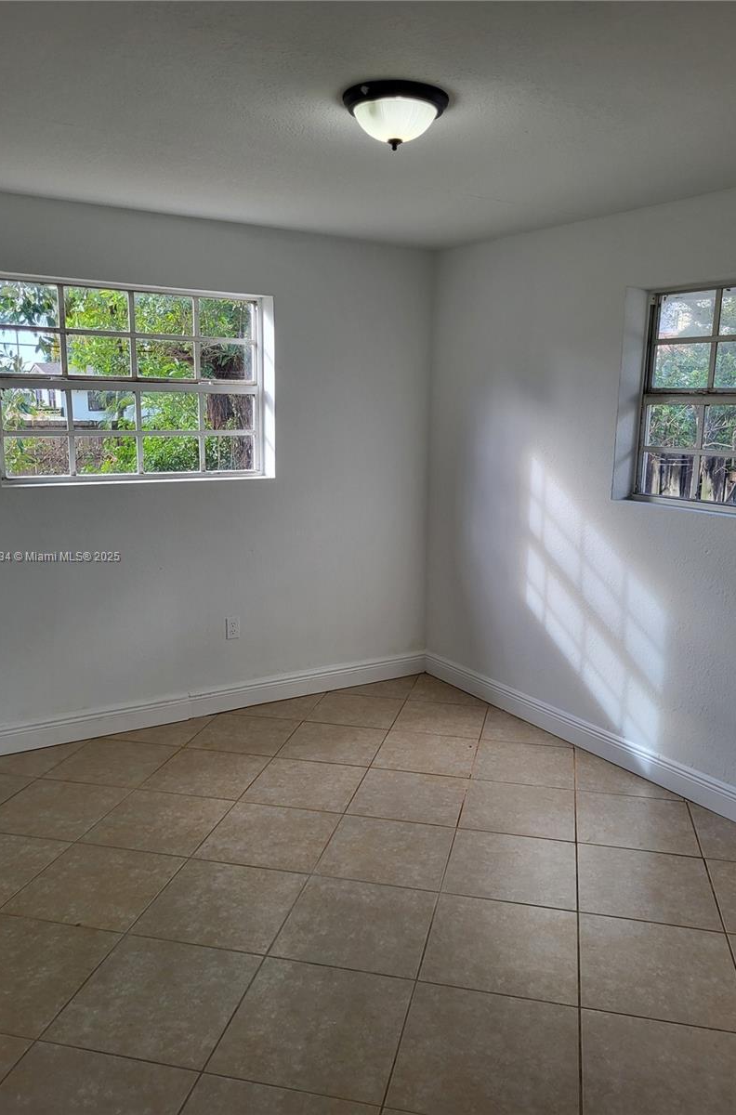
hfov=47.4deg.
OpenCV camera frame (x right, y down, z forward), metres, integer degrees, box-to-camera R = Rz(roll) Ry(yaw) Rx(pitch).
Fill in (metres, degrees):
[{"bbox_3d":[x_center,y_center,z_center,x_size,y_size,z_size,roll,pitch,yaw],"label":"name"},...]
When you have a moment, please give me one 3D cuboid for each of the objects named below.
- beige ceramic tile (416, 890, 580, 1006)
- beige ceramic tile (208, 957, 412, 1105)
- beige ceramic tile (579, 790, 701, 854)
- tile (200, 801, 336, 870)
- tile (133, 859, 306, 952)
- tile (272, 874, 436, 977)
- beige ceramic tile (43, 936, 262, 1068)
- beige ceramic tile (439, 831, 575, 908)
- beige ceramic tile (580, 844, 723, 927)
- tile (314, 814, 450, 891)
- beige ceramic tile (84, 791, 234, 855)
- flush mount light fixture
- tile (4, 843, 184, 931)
[{"bbox_3d":[0.412,1.191,2.567,0.449,0.012,0.449,3,11,13],"label":"beige ceramic tile"},{"bbox_3d":[-0.135,1.247,2.232,0.449,0.012,0.449,3,11,13],"label":"beige ceramic tile"},{"bbox_3d":[1.062,1.057,3.338,0.449,0.012,0.449,3,11,13],"label":"beige ceramic tile"},{"bbox_3d":[-0.368,1.054,3.165,0.446,0.010,0.446,3,10,13],"label":"tile"},{"bbox_3d":[-0.470,1.131,2.733,0.446,0.010,0.446,3,10,13],"label":"tile"},{"bbox_3d":[-0.031,1.169,2.668,0.449,0.012,0.449,3,11,13],"label":"tile"},{"bbox_3d":[-0.578,1.225,2.333,0.449,0.012,0.449,3,11,13],"label":"beige ceramic tile"},{"bbox_3d":[0.508,1.098,2.966,0.446,0.010,0.446,3,10,13],"label":"beige ceramic tile"},{"bbox_3d":[0.947,1.120,2.866,0.446,0.010,0.446,3,10,13],"label":"beige ceramic tile"},{"bbox_3d":[0.070,1.076,3.066,0.446,0.010,0.446,3,10,13],"label":"tile"},{"bbox_3d":[-0.807,1.032,3.265,0.446,0.010,0.446,3,10,13],"label":"beige ceramic tile"},{"bbox_3d":[0.079,-1.235,2.396,0.301,0.134,0.301,1,10,0],"label":"flush mount light fixture"},{"bbox_3d":[-0.917,1.124,2.870,0.449,0.012,0.449,3,11,13],"label":"tile"}]

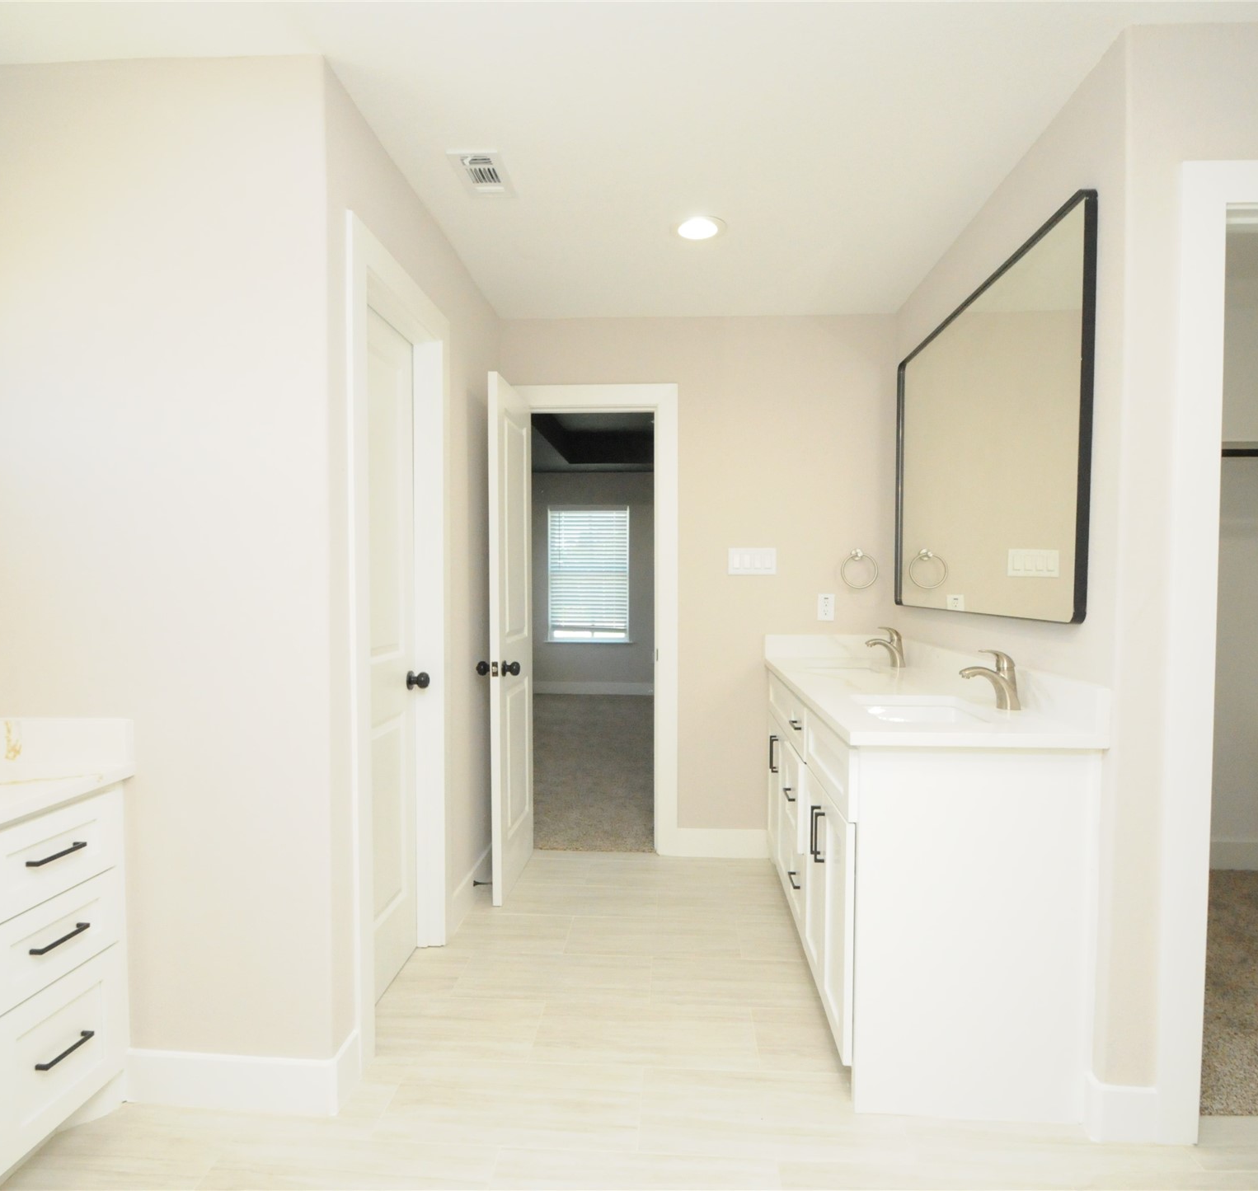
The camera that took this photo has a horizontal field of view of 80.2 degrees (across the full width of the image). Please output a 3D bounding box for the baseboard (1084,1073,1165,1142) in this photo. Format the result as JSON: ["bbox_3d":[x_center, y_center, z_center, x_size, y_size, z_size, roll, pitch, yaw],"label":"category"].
[{"bbox_3d":[1.117,1.161,1.696,0.140,0.130,0.053,0,1,3],"label":"baseboard"}]

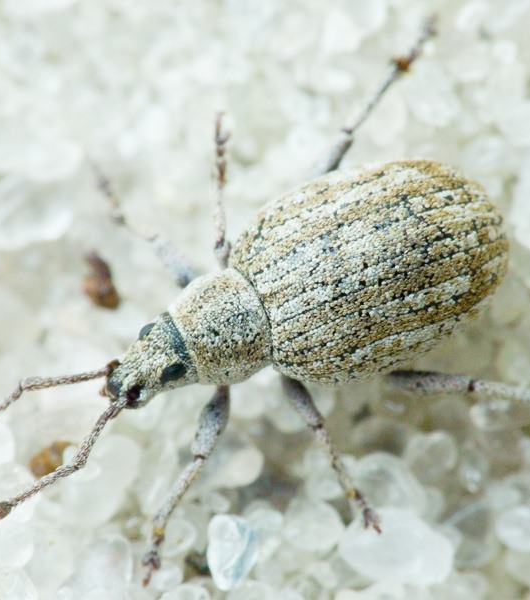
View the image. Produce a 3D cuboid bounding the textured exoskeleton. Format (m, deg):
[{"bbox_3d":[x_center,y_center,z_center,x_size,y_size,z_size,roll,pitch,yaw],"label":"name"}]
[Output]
[{"bbox_3d":[0.001,0.000,0.040,0.006,0.003,0.003,-24,72,-5],"label":"textured exoskeleton"}]

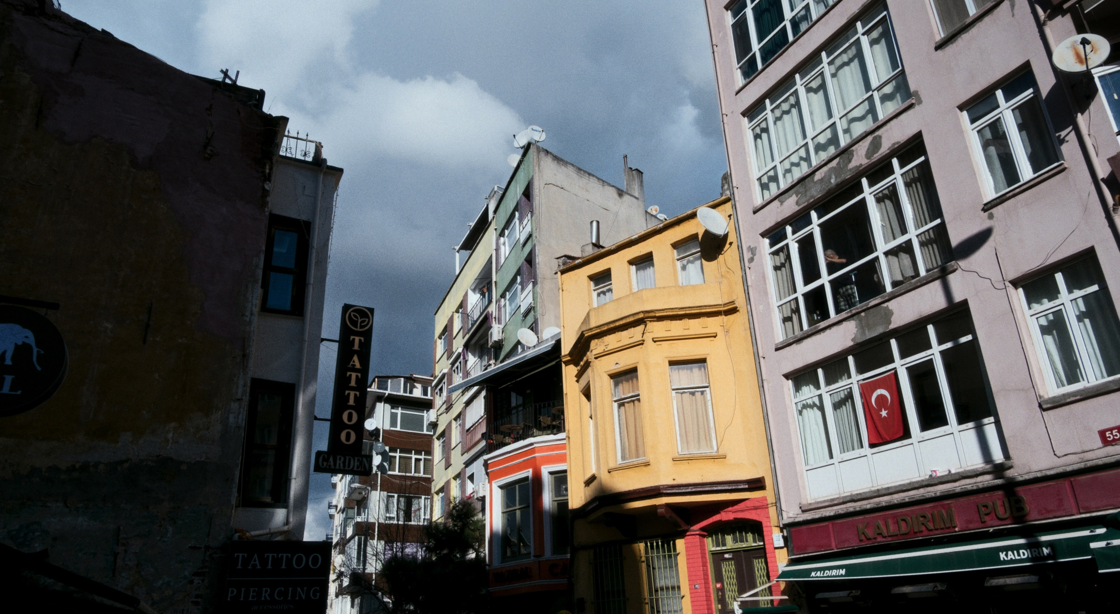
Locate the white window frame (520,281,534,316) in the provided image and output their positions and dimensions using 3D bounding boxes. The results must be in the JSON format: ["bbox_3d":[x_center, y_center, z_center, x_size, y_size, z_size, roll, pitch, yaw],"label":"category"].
[{"bbox_3d":[-1.185,-0.259,26.989,0.120,1.000,1.450,6,-24,-19],"label":"white window frame"}]

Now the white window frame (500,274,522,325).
[{"bbox_3d":[-1.861,-0.225,29.255,0.150,1.420,2.600,6,-25,-19],"label":"white window frame"}]

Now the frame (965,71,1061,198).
[{"bbox_3d":[6.569,-2.489,10.752,0.150,1.630,1.130,10,-26,-27],"label":"frame"}]

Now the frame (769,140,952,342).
[{"bbox_3d":[4.962,-0.990,12.895,0.120,2.198,3.594,10,-26,-27],"label":"frame"}]

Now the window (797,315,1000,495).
[{"bbox_3d":[5.228,1.659,11.924,0.150,2.260,3.760,10,-26,-27],"label":"window"}]

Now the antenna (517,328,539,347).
[{"bbox_3d":[-0.942,0.891,21.725,0.650,0.680,0.260,11,-35,-28],"label":"antenna"}]

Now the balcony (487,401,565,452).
[{"bbox_3d":[-1.000,3.494,21.560,0.464,0.950,3.579,17,-30,-37],"label":"balcony"}]

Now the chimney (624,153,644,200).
[{"bbox_3d":[3.110,-5.468,31.475,0.480,2.235,0.720,17,-30,-39],"label":"chimney"}]

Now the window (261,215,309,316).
[{"bbox_3d":[-4.907,-0.716,13.354,0.680,1.880,0.200,10,-26,-27],"label":"window"}]

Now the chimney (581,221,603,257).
[{"bbox_3d":[0.874,-1.754,19.626,0.480,1.209,0.420,-23,-30,40],"label":"chimney"}]

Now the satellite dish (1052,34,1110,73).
[{"bbox_3d":[6.588,-3.247,9.427,0.630,0.620,0.400,-15,-26,26],"label":"satellite dish"}]

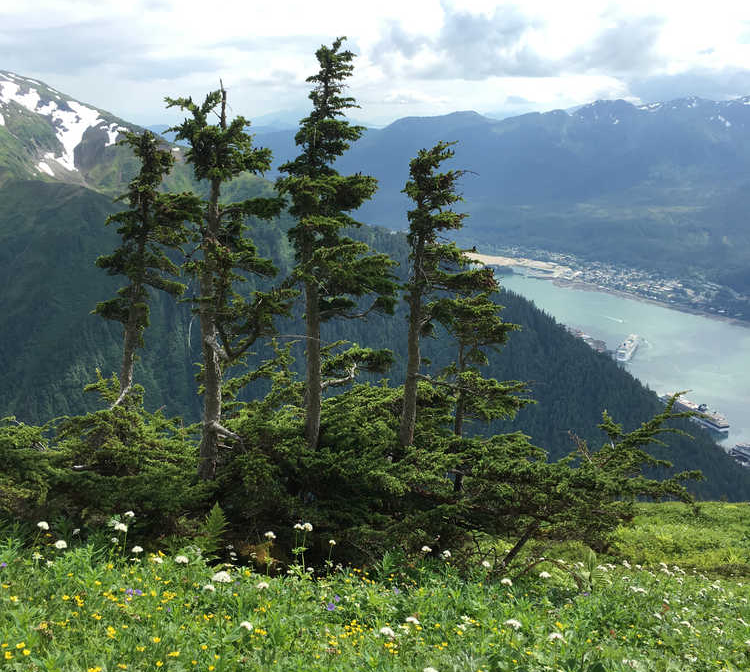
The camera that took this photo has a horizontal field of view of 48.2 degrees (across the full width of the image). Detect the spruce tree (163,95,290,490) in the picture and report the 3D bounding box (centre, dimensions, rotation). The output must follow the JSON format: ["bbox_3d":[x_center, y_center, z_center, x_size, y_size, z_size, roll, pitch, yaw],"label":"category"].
[{"bbox_3d":[-1.115,-0.217,6.443,0.930,3.181,0.900,0,14,0],"label":"spruce tree"}]

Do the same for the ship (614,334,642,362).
[{"bbox_3d":[853.026,43.140,2823.648,34.000,43.000,255.000,7,16,26],"label":"ship"}]

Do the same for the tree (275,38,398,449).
[{"bbox_3d":[-0.311,-0.461,6.794,0.950,3.595,0.950,0,14,0],"label":"tree"}]

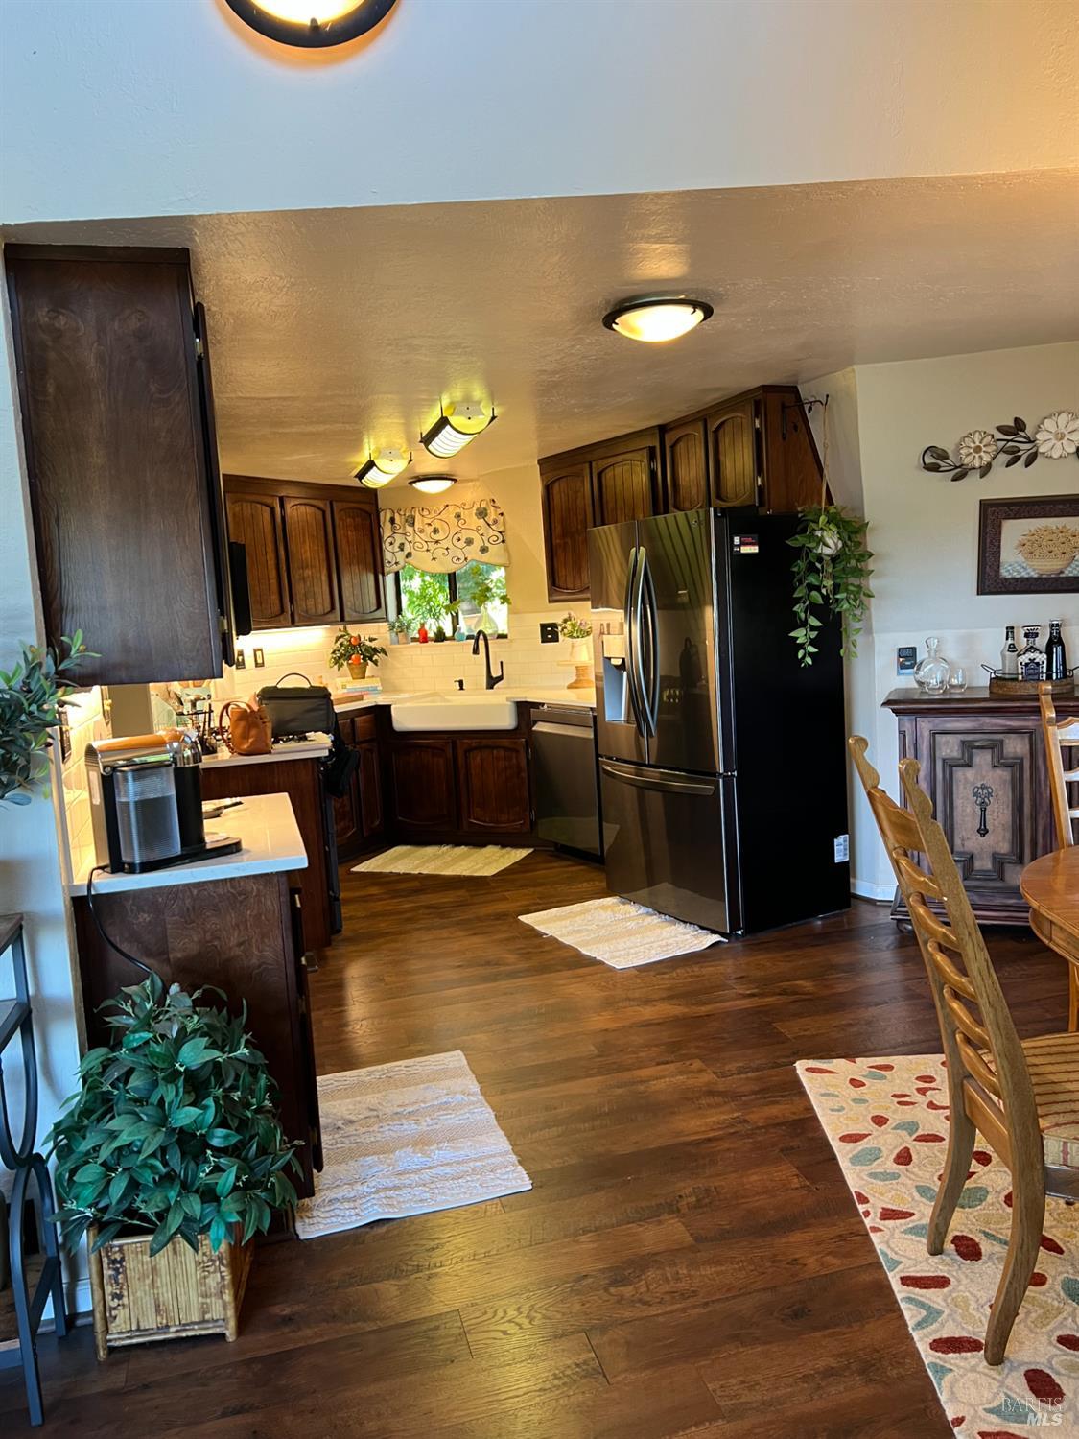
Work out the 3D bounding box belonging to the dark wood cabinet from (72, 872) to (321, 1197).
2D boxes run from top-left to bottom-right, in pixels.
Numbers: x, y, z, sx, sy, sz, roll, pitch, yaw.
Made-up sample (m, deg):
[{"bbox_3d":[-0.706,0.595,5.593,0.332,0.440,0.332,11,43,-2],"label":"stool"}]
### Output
[{"bbox_3d":[-0.875,0.765,2.882,0.470,0.880,0.920,-5,6,-16],"label":"dark wood cabinet"}]

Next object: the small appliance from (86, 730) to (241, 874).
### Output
[{"bbox_3d":[-0.912,0.190,2.663,0.335,0.306,0.200,-9,8,-40],"label":"small appliance"}]

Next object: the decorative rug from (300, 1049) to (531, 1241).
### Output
[{"bbox_3d":[-0.414,1.155,3.045,0.572,0.015,0.895,-5,6,-15],"label":"decorative rug"}]

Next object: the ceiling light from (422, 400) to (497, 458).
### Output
[{"bbox_3d":[-0.369,-1.290,4.858,0.230,0.170,0.620,-5,6,-15],"label":"ceiling light"}]

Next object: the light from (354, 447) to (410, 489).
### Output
[{"bbox_3d":[-0.784,-1.250,5.386,0.200,0.140,0.580,-5,6,-16],"label":"light"}]

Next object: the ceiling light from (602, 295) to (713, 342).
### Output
[{"bbox_3d":[0.323,-1.070,2.922,0.295,0.110,0.295,-3,6,0],"label":"ceiling light"}]

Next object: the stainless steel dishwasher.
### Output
[{"bbox_3d":[0.402,0.335,6.322,0.600,0.860,0.610,-7,7,-30],"label":"stainless steel dishwasher"}]

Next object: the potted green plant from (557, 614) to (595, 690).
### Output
[{"bbox_3d":[0.265,-0.428,6.795,0.250,0.470,0.250,-3,6,5],"label":"potted green plant"}]

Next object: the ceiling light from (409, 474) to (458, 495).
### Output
[{"bbox_3d":[-0.623,-1.377,6.353,0.295,0.110,0.295,-3,6,0],"label":"ceiling light"}]

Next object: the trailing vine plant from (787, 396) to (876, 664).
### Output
[{"bbox_3d":[1.167,-0.751,4.352,0.340,1.030,0.310,-2,6,15],"label":"trailing vine plant"}]

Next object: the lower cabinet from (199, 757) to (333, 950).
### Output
[{"bbox_3d":[-1.240,0.613,4.516,0.630,0.880,0.380,-5,6,-16],"label":"lower cabinet"}]

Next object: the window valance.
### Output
[{"bbox_3d":[-0.645,-1.230,7.226,0.950,0.455,0.100,-1,6,18],"label":"window valance"}]

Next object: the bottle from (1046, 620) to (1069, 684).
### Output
[{"bbox_3d":[2.170,-0.270,4.531,0.085,0.290,0.085,-1,7,22],"label":"bottle"}]

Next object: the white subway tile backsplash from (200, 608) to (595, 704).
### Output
[{"bbox_3d":[-0.654,-0.382,6.791,2.300,0.490,1.250,-1,6,18],"label":"white subway tile backsplash"}]

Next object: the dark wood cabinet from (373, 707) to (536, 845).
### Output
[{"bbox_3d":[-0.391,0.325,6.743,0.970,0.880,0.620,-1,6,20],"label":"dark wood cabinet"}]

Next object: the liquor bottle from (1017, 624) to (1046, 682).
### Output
[{"bbox_3d":[2.071,-0.261,4.551,0.115,0.280,0.095,-1,7,20],"label":"liquor bottle"}]

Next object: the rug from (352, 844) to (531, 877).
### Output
[{"bbox_3d":[-0.565,0.819,6.291,0.897,0.015,0.578,-1,6,21],"label":"rug"}]

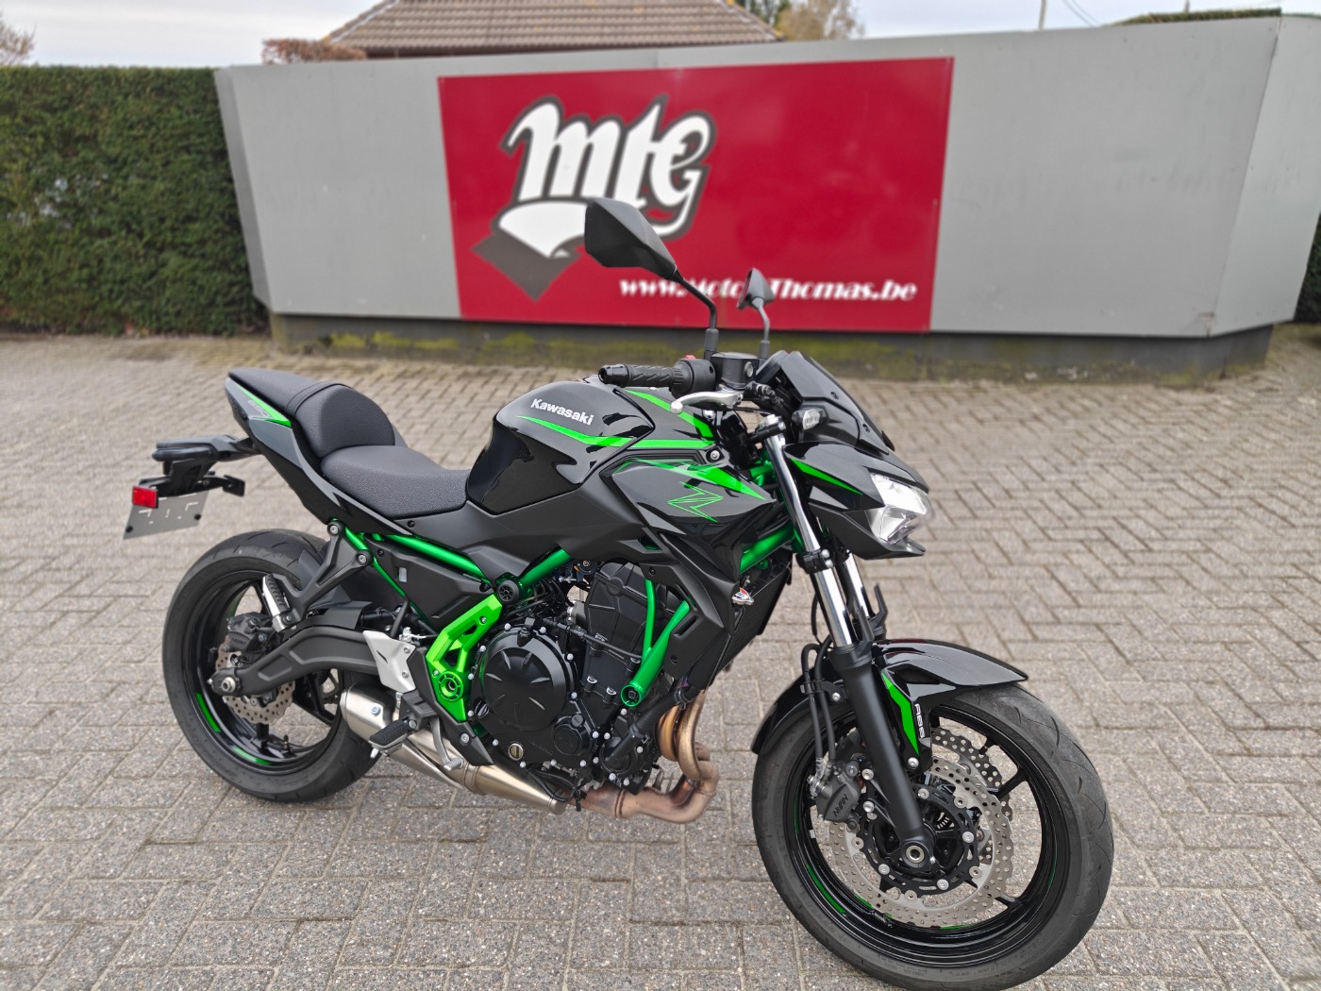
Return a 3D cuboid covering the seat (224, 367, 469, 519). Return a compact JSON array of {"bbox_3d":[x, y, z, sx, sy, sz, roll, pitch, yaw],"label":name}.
[{"bbox_3d":[-0.655,-0.119,1.935,0.655,0.250,0.270,7,9,20],"label":"seat"}]

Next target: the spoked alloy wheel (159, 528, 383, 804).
[{"bbox_3d":[-0.859,0.385,2.073,0.624,0.624,0.160,7,9,20],"label":"spoked alloy wheel"}]

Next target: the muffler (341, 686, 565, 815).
[{"bbox_3d":[-0.412,0.495,1.783,0.520,0.155,0.140,20,13,18],"label":"muffler"}]

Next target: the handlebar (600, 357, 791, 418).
[{"bbox_3d":[0.113,-0.193,1.628,0.170,0.095,0.750,7,9,20],"label":"handlebar"}]

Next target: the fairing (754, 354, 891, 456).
[{"bbox_3d":[0.292,-0.160,1.562,0.215,0.165,0.230,7,9,20],"label":"fairing"}]

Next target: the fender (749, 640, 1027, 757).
[{"bbox_3d":[0.387,0.365,1.587,0.440,0.265,0.180,7,9,20],"label":"fender"}]

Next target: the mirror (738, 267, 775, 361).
[{"bbox_3d":[0.196,-0.371,1.883,0.125,0.205,0.240,7,9,20],"label":"mirror"}]

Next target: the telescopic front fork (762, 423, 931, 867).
[{"bbox_3d":[0.338,0.229,1.590,0.120,0.790,0.260,-18,0,22],"label":"telescopic front fork"}]

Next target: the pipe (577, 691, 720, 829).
[{"bbox_3d":[-0.015,0.475,1.745,0.270,0.295,0.180,7,9,20],"label":"pipe"}]

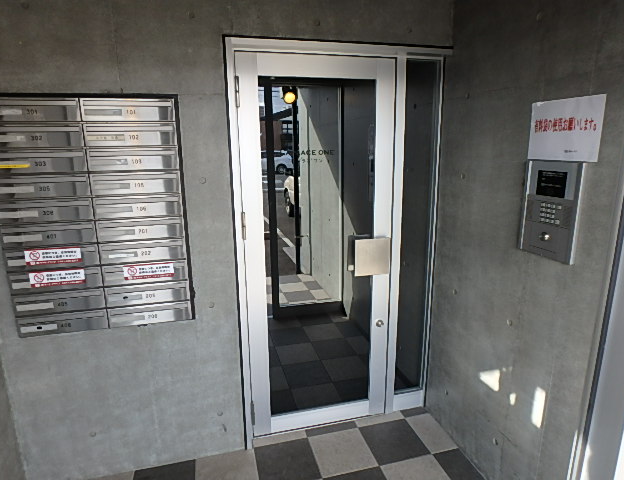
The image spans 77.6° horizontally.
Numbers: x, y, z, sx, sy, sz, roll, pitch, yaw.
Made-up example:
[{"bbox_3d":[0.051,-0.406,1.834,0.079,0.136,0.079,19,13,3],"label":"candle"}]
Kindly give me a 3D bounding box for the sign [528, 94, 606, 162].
[{"bbox_3d":[0.886,-0.389,1.375,0.011,0.210,0.297,-4,12,-14],"label":"sign"}]

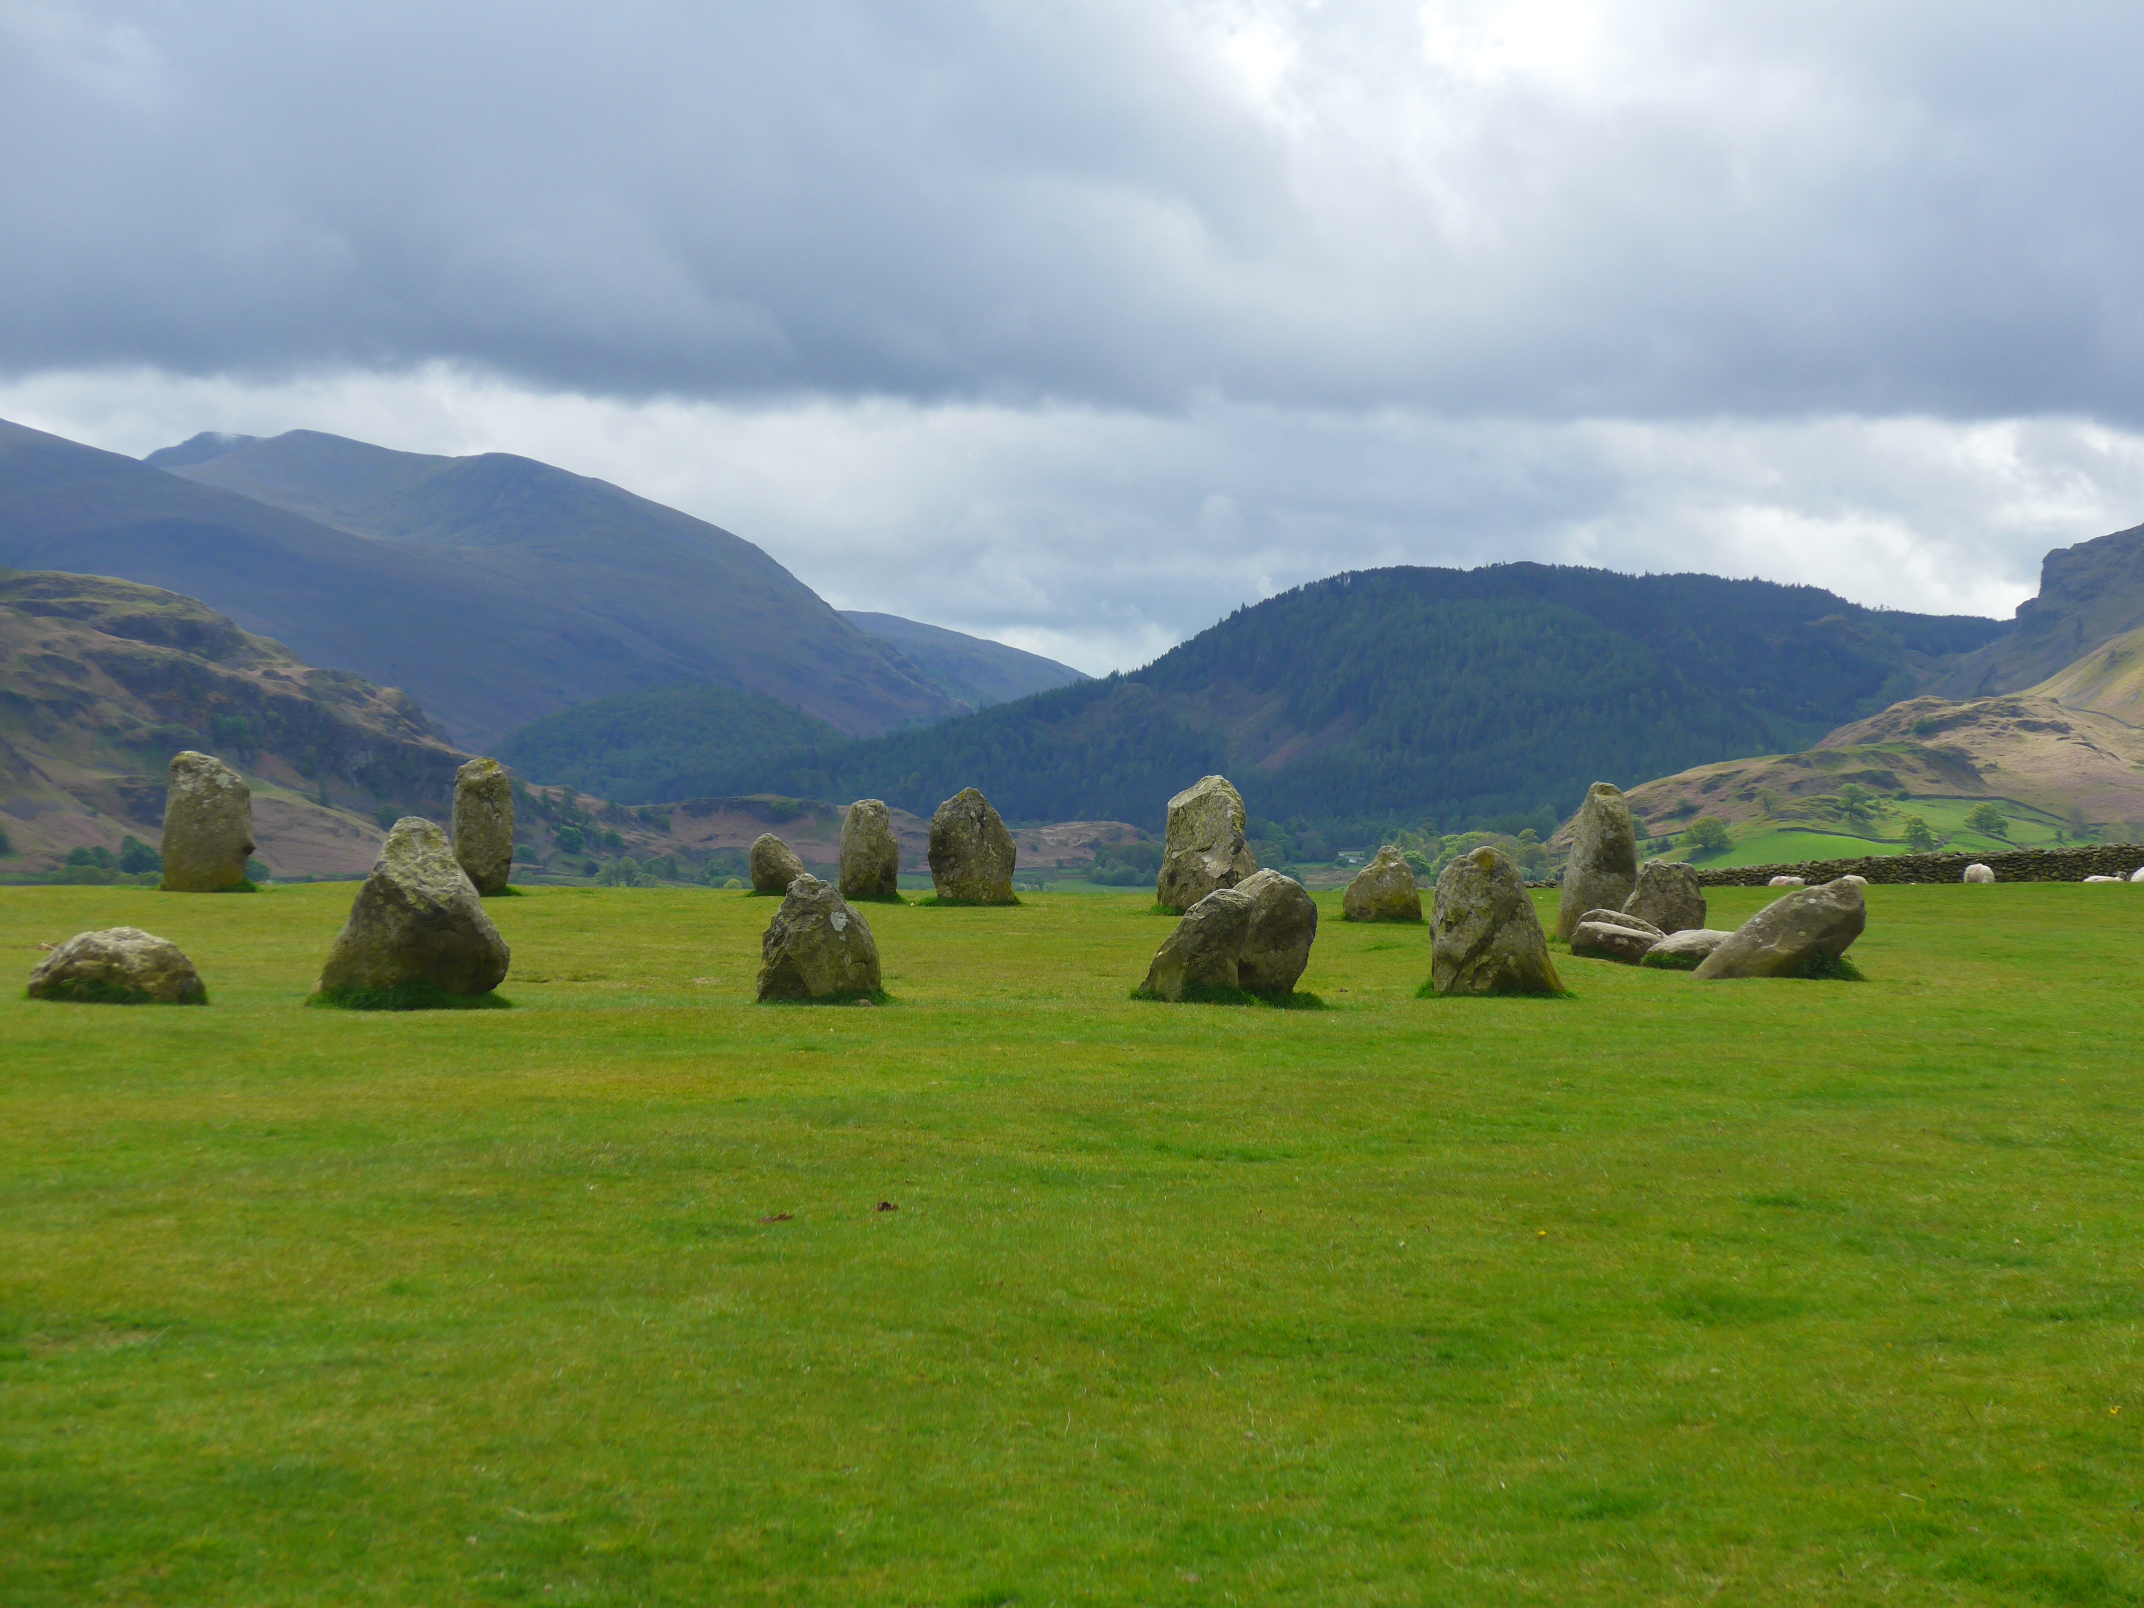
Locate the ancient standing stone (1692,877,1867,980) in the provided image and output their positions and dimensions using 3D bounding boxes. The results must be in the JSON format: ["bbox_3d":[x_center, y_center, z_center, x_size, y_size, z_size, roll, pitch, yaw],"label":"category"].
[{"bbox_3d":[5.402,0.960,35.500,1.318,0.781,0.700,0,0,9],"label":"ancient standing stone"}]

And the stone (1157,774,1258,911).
[{"bbox_3d":[1.568,0.445,53.700,1.181,1.568,0.850,0,0,2],"label":"stone"}]

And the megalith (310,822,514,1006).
[{"bbox_3d":[-4.526,0.713,31.900,1.357,1.254,0.900,0,0,-8],"label":"megalith"}]

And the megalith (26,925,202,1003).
[{"bbox_3d":[-6.385,1.081,31.065,1.199,0.515,0.886,0,0,-12],"label":"megalith"}]

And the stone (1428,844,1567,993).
[{"bbox_3d":[3.183,0.877,34.749,0.990,1.140,0.705,0,0,5],"label":"stone"}]

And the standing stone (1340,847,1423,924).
[{"bbox_3d":[3.322,0.853,49.800,0.880,0.826,0.650,0,0,4],"label":"standing stone"}]

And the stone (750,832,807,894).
[{"bbox_3d":[-3.844,0.767,60.742,0.745,0.810,0.593,0,0,-4],"label":"stone"}]

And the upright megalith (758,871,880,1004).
[{"bbox_3d":[-1.784,0.940,32.774,0.886,0.898,0.701,0,0,-3],"label":"upright megalith"}]

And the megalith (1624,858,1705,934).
[{"bbox_3d":[6.249,0.981,49.027,0.884,0.813,0.658,0,0,7],"label":"megalith"}]

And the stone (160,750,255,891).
[{"bbox_3d":[-10.907,0.211,58.619,1.205,1.754,0.897,0,0,-11],"label":"stone"}]

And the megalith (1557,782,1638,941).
[{"bbox_3d":[5.394,0.585,47.715,0.826,1.634,0.738,0,0,6],"label":"megalith"}]

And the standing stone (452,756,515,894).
[{"bbox_3d":[-7.552,0.269,59.586,0.816,1.762,0.730,0,0,-7],"label":"standing stone"}]

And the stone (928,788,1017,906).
[{"bbox_3d":[-1.222,0.509,56.500,1.080,1.406,0.700,0,0,-1],"label":"stone"}]

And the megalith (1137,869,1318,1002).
[{"bbox_3d":[1.063,0.897,31.700,1.223,0.914,0.780,0,0,2],"label":"megalith"}]

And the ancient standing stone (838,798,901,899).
[{"bbox_3d":[-2.562,0.574,58.972,0.808,1.297,0.643,0,0,-2],"label":"ancient standing stone"}]

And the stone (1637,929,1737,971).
[{"bbox_3d":[4.943,1.167,37.200,0.805,0.335,0.600,0,0,8],"label":"stone"}]

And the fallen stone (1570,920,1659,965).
[{"bbox_3d":[4.475,1.146,38.300,0.648,0.373,0.650,0,0,22],"label":"fallen stone"}]

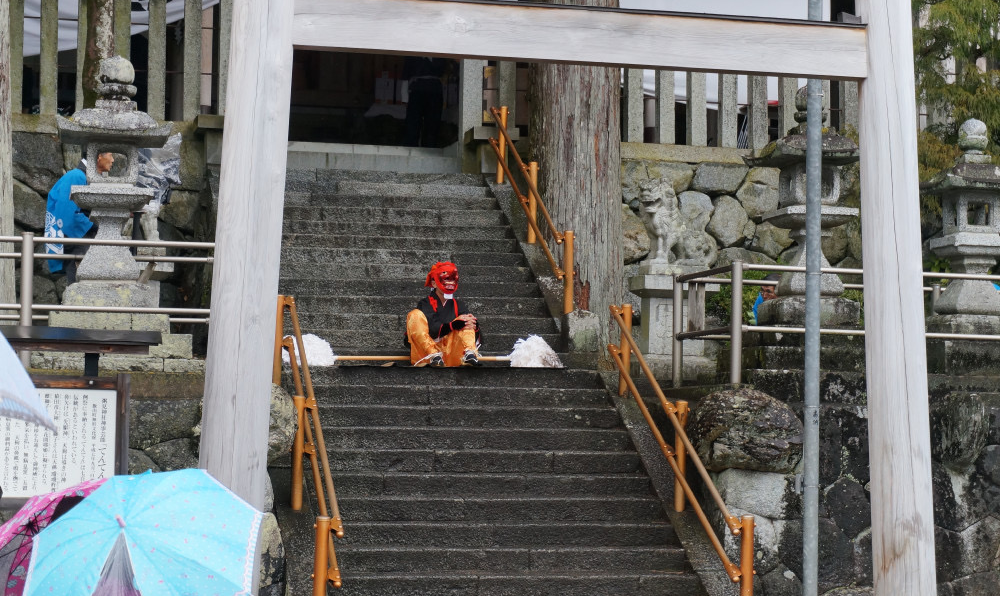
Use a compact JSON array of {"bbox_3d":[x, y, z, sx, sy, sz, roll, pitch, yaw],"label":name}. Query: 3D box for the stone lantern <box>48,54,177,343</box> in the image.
[{"bbox_3d":[-3.124,-0.800,16.771,0.941,2.316,0.941,1,-4,-13],"label":"stone lantern"}]

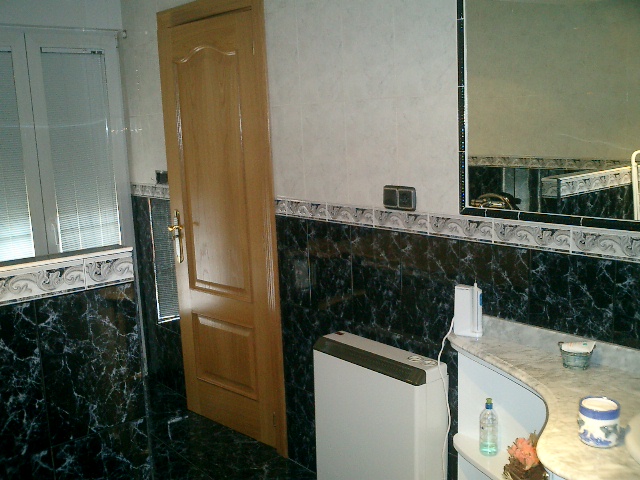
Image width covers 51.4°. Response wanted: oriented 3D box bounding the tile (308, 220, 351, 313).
[{"bbox_3d":[0.039,0.119,2.656,0.010,0.382,0.256,-11,13,-40],"label":"tile"}]

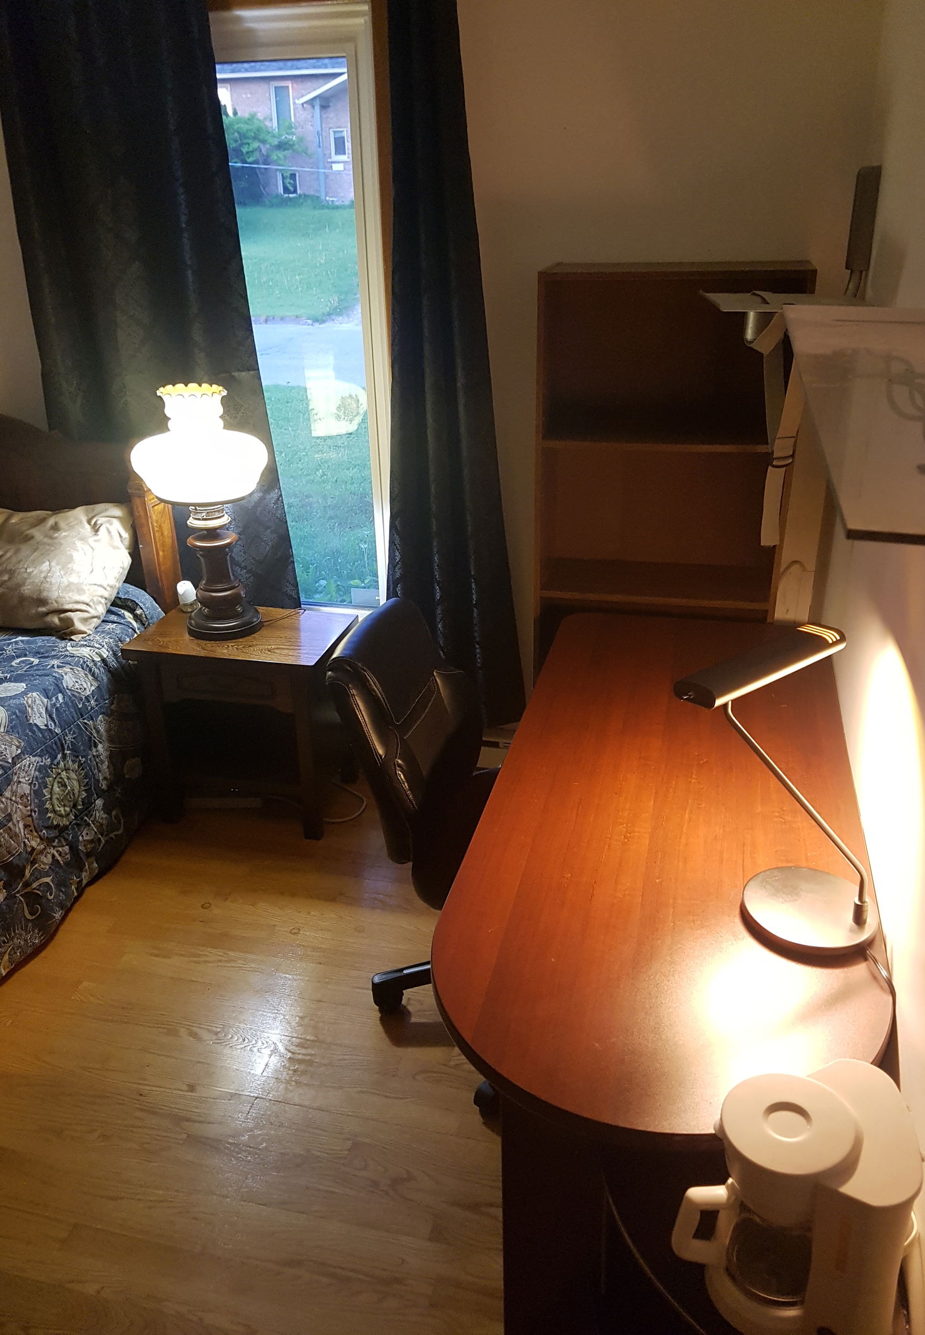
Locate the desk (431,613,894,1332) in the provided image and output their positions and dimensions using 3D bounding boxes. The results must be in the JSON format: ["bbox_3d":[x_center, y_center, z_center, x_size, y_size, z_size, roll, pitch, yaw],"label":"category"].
[{"bbox_3d":[0.377,0.528,1.909,0.606,0.740,1.462,5,27,14],"label":"desk"}]

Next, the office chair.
[{"bbox_3d":[0.115,0.333,2.074,0.670,0.960,0.610,5,27,14],"label":"office chair"}]

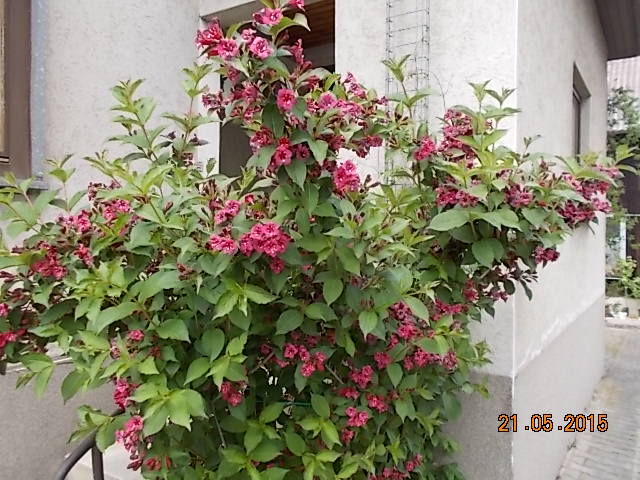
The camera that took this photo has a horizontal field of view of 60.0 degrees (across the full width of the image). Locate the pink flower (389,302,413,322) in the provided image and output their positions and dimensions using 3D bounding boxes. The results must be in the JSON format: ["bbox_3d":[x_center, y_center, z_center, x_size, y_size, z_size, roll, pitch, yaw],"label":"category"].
[{"bbox_3d":[0.215,0.193,1.480,0.061,0.051,0.047,0,0,4],"label":"pink flower"}]

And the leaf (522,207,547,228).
[{"bbox_3d":[0.549,-0.058,1.420,0.058,0.053,0.045,0,0,11],"label":"leaf"}]

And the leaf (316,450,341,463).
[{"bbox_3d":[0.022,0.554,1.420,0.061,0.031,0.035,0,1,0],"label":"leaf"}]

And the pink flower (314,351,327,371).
[{"bbox_3d":[0.001,0.315,1.450,0.030,0.050,0.038,0,0,-10],"label":"pink flower"}]

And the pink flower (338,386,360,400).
[{"bbox_3d":[0.081,0.423,1.530,0.061,0.039,0.038,0,1,-17],"label":"pink flower"}]

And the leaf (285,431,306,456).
[{"bbox_3d":[-0.064,0.533,1.450,0.043,0.085,0.016,-39,-21,-22],"label":"leaf"}]

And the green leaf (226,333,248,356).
[{"bbox_3d":[-0.205,0.260,1.380,0.052,0.057,0.035,0,0,-4],"label":"green leaf"}]

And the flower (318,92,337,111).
[{"bbox_3d":[0.020,-0.362,1.450,0.045,0.045,0.042,0,0,0],"label":"flower"}]

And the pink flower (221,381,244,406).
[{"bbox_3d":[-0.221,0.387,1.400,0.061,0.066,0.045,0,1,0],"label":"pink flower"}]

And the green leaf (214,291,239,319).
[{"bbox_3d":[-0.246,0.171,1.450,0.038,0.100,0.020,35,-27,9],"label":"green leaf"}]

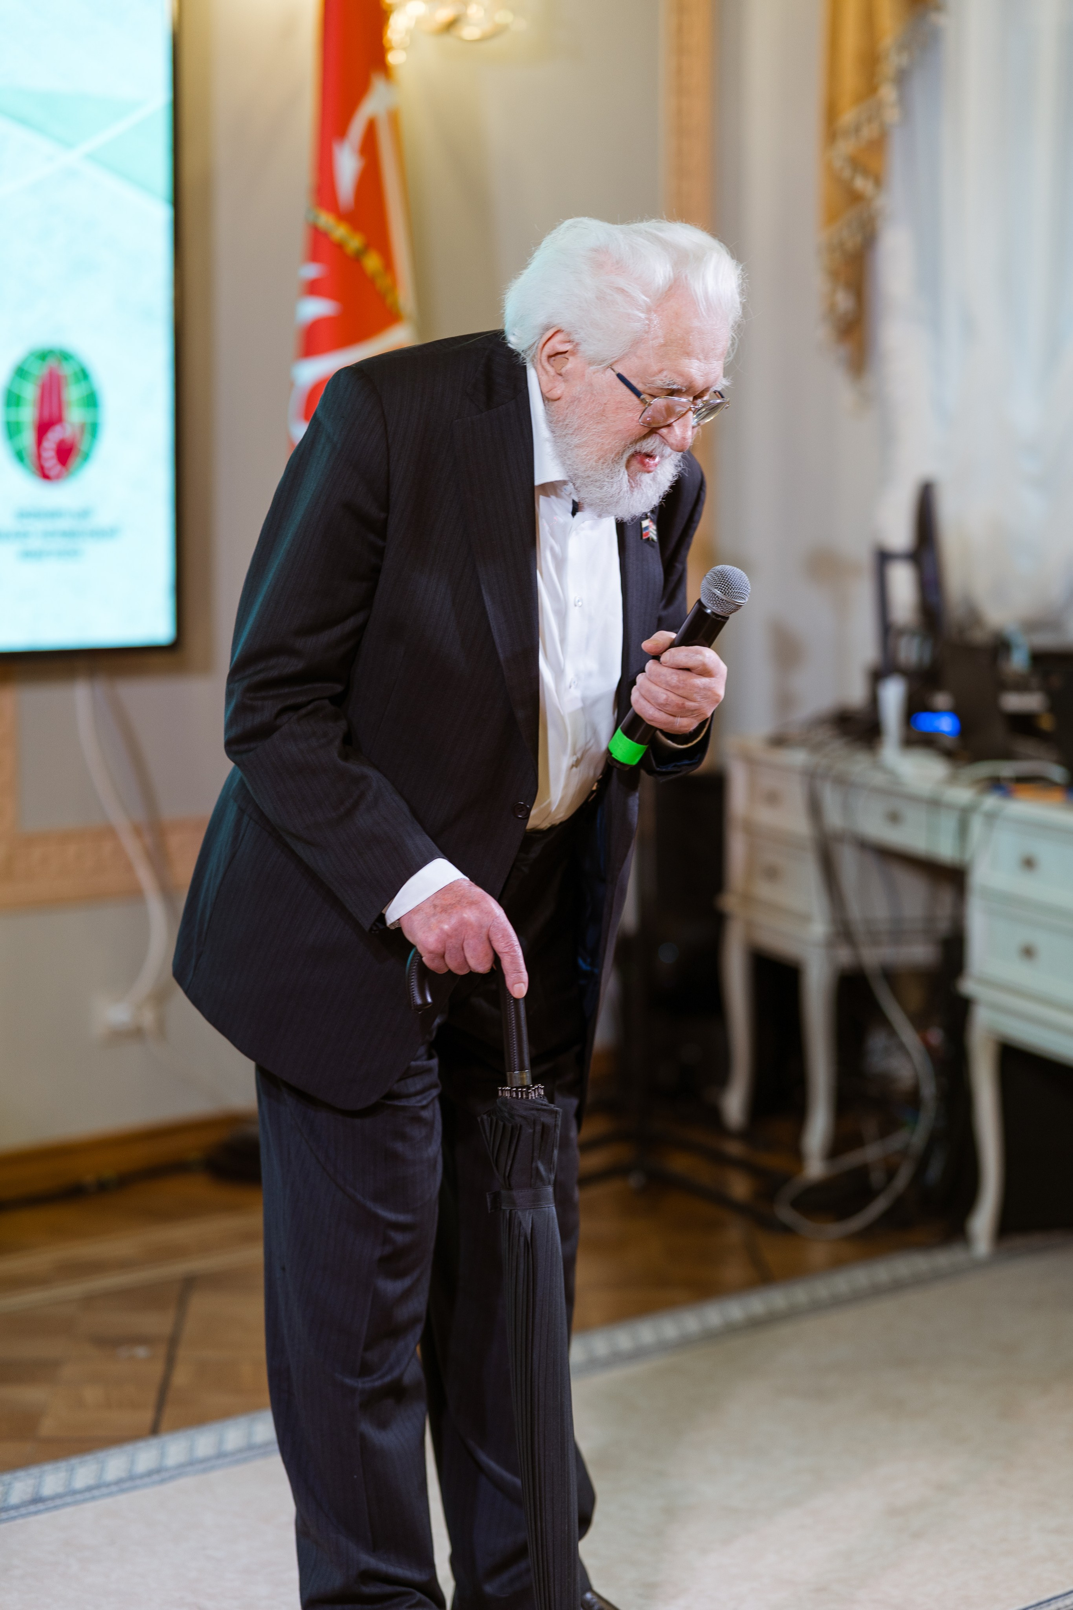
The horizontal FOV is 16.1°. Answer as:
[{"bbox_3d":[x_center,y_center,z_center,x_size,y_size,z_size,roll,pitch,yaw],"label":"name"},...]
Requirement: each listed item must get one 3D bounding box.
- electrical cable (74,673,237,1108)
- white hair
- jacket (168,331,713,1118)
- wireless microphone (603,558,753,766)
[{"bbox_3d":[-0.692,0.154,6.902,0.090,0.790,0.370,5,7,44],"label":"electrical cable"},{"bbox_3d":[0.089,-0.535,4.000,0.260,0.185,0.215,30,21,31],"label":"white hair"},{"bbox_3d":[-0.103,-0.094,4.080,0.500,0.820,0.550,17,14,38],"label":"jacket"},{"bbox_3d":[0.149,-0.143,3.940,0.052,0.245,0.052,9,27,-50],"label":"wireless microphone"}]

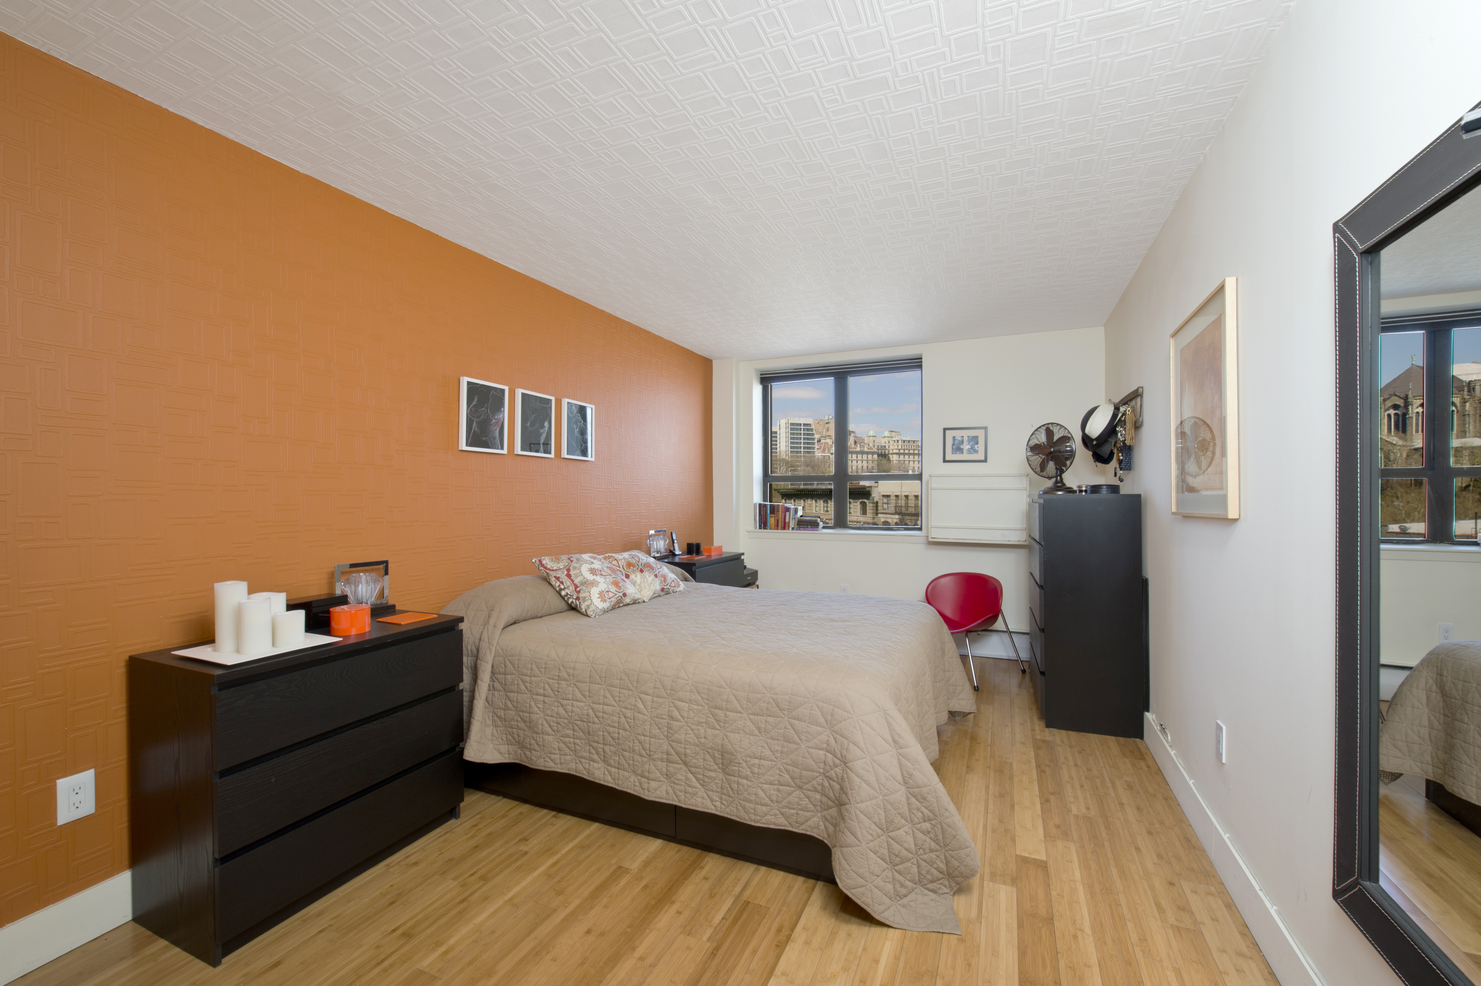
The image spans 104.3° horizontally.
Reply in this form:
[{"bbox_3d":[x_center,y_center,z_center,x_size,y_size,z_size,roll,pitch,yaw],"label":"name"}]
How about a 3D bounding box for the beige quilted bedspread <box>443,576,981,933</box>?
[{"bbox_3d":[-0.036,0.840,2.883,2.320,0.840,1.790,0,0,24],"label":"beige quilted bedspread"}]

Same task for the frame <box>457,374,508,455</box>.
[{"bbox_3d":[-1.304,-0.386,2.941,0.030,0.360,0.275,0,0,24],"label":"frame"}]

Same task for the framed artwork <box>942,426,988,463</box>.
[{"bbox_3d":[1.751,-0.372,4.478,0.320,0.277,0.020,0,0,24],"label":"framed artwork"}]

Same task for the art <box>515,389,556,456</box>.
[{"bbox_3d":[-1.159,-0.383,3.261,0.030,0.360,0.270,0,0,24],"label":"art"}]

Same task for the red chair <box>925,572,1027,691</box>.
[{"bbox_3d":[1.577,0.909,4.067,0.570,0.710,0.570,0,0,-38],"label":"red chair"}]

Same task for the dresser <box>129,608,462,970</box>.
[{"bbox_3d":[-1.443,0.876,1.983,0.480,0.780,0.790,0,0,24],"label":"dresser"}]

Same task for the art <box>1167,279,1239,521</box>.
[{"bbox_3d":[1.619,-0.280,2.026,0.030,0.720,0.645,0,0,25],"label":"art"}]

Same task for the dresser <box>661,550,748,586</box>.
[{"bbox_3d":[-0.349,0.860,4.160,0.480,0.780,0.800,0,0,24],"label":"dresser"}]

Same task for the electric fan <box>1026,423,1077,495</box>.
[{"bbox_3d":[1.899,-0.209,3.501,0.250,0.445,0.340,0,0,-28],"label":"electric fan"}]

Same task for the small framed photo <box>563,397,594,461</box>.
[{"bbox_3d":[-0.986,-0.377,3.516,0.022,0.348,0.272,0,0,24],"label":"small framed photo"}]

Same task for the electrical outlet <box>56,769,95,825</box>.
[{"bbox_3d":[-1.847,0.847,1.603,0.008,0.124,0.074,0,0,24],"label":"electrical outlet"}]

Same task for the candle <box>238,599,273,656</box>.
[{"bbox_3d":[-1.449,0.397,1.720,0.074,0.154,0.074,0,0,24],"label":"candle"}]

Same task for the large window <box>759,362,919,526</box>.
[{"bbox_3d":[0.865,-0.396,5.079,1.470,1.440,0.120,0,0,24],"label":"large window"}]

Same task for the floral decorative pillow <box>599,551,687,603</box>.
[{"bbox_3d":[-0.630,0.509,3.560,0.450,0.130,0.470,35,14,20],"label":"floral decorative pillow"}]

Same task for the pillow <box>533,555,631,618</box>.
[{"bbox_3d":[-0.794,0.465,3.037,0.450,0.130,0.440,37,15,19],"label":"pillow"}]

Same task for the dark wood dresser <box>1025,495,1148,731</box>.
[{"bbox_3d":[1.980,0.629,3.351,0.480,1.230,0.800,0,0,23],"label":"dark wood dresser"}]

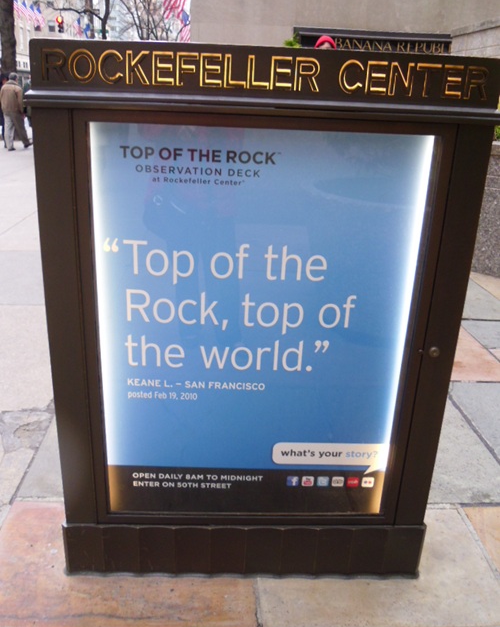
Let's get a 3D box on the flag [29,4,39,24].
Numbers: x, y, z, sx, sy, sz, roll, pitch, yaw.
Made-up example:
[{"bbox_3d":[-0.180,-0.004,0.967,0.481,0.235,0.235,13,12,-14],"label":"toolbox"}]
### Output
[{"bbox_3d":[-30.609,-42.229,84.628,1.350,3.070,0.600,2,20,-2],"label":"flag"}]

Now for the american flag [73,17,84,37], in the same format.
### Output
[{"bbox_3d":[-31.177,-52.128,108.564,1.900,3.490,0.600,2,20,-2],"label":"american flag"}]

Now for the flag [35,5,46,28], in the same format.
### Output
[{"bbox_3d":[-30.657,-43.513,87.496,1.460,3.460,0.600,2,20,-2],"label":"flag"}]

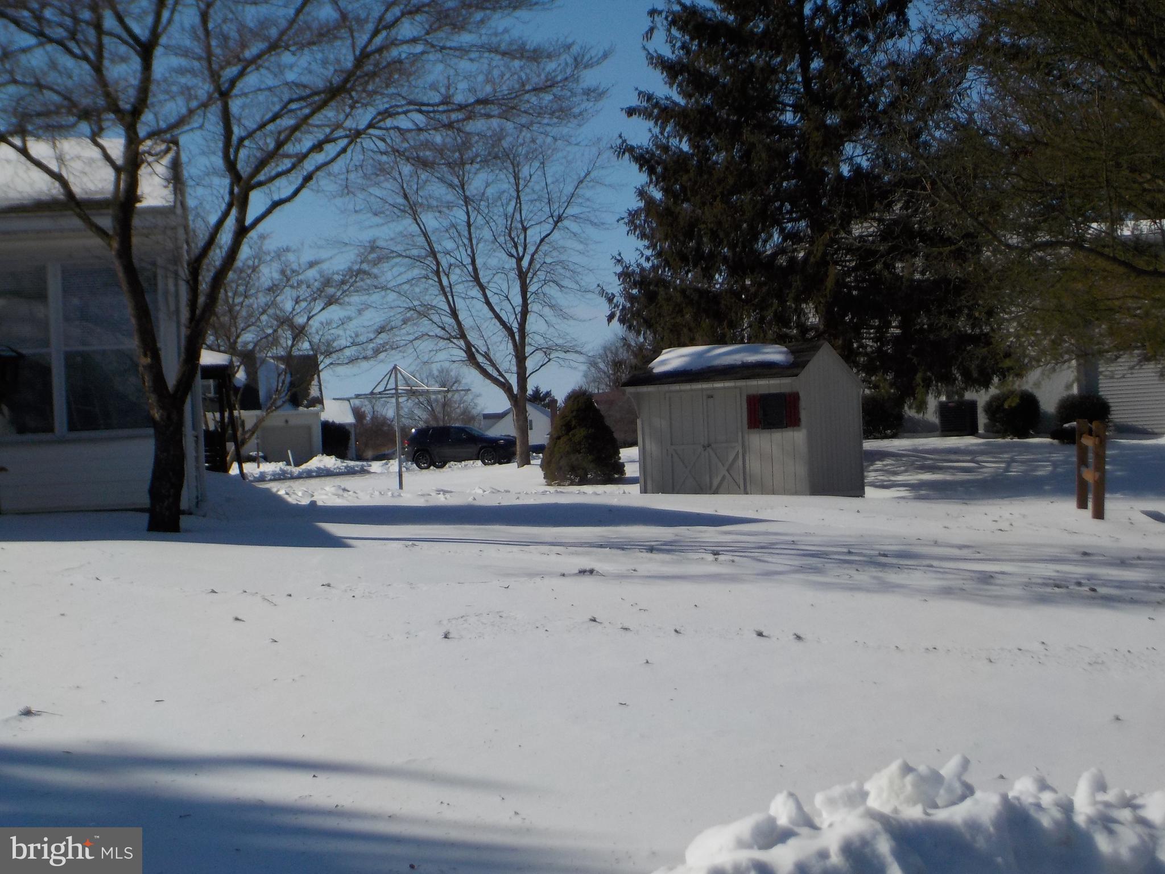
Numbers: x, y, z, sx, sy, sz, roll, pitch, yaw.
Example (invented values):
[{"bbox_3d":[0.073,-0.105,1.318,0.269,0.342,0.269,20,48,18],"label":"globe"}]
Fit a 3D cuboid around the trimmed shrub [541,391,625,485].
[{"bbox_3d":[0.009,0.026,46.000,1.600,1.800,1.600,-2,0,0],"label":"trimmed shrub"}]

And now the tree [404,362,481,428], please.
[{"bbox_3d":[-9.121,-1.624,155.000,5.100,6.200,5.000,-2,0,0],"label":"tree"}]

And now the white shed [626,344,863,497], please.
[{"bbox_3d":[2.809,-0.280,40.558,3.150,2.550,2.900,-2,0,28],"label":"white shed"}]

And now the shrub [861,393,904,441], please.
[{"bbox_3d":[7.370,-0.537,60.000,1.400,1.200,1.400,-2,0,0],"label":"shrub"}]

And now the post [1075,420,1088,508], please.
[{"bbox_3d":[5.897,0.328,28.200,0.135,1.050,0.130,0,0,0],"label":"post"}]

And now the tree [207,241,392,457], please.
[{"bbox_3d":[-7.982,-2.225,66.000,5.500,6.500,5.300,-2,0,0],"label":"tree"}]

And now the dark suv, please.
[{"bbox_3d":[-4.959,0.407,99.000,4.800,1.760,1.930,-2,0,19],"label":"dark suv"}]

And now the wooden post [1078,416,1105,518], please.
[{"bbox_3d":[5.512,0.355,25.500,0.140,1.060,0.140,0,0,0],"label":"wooden post"}]

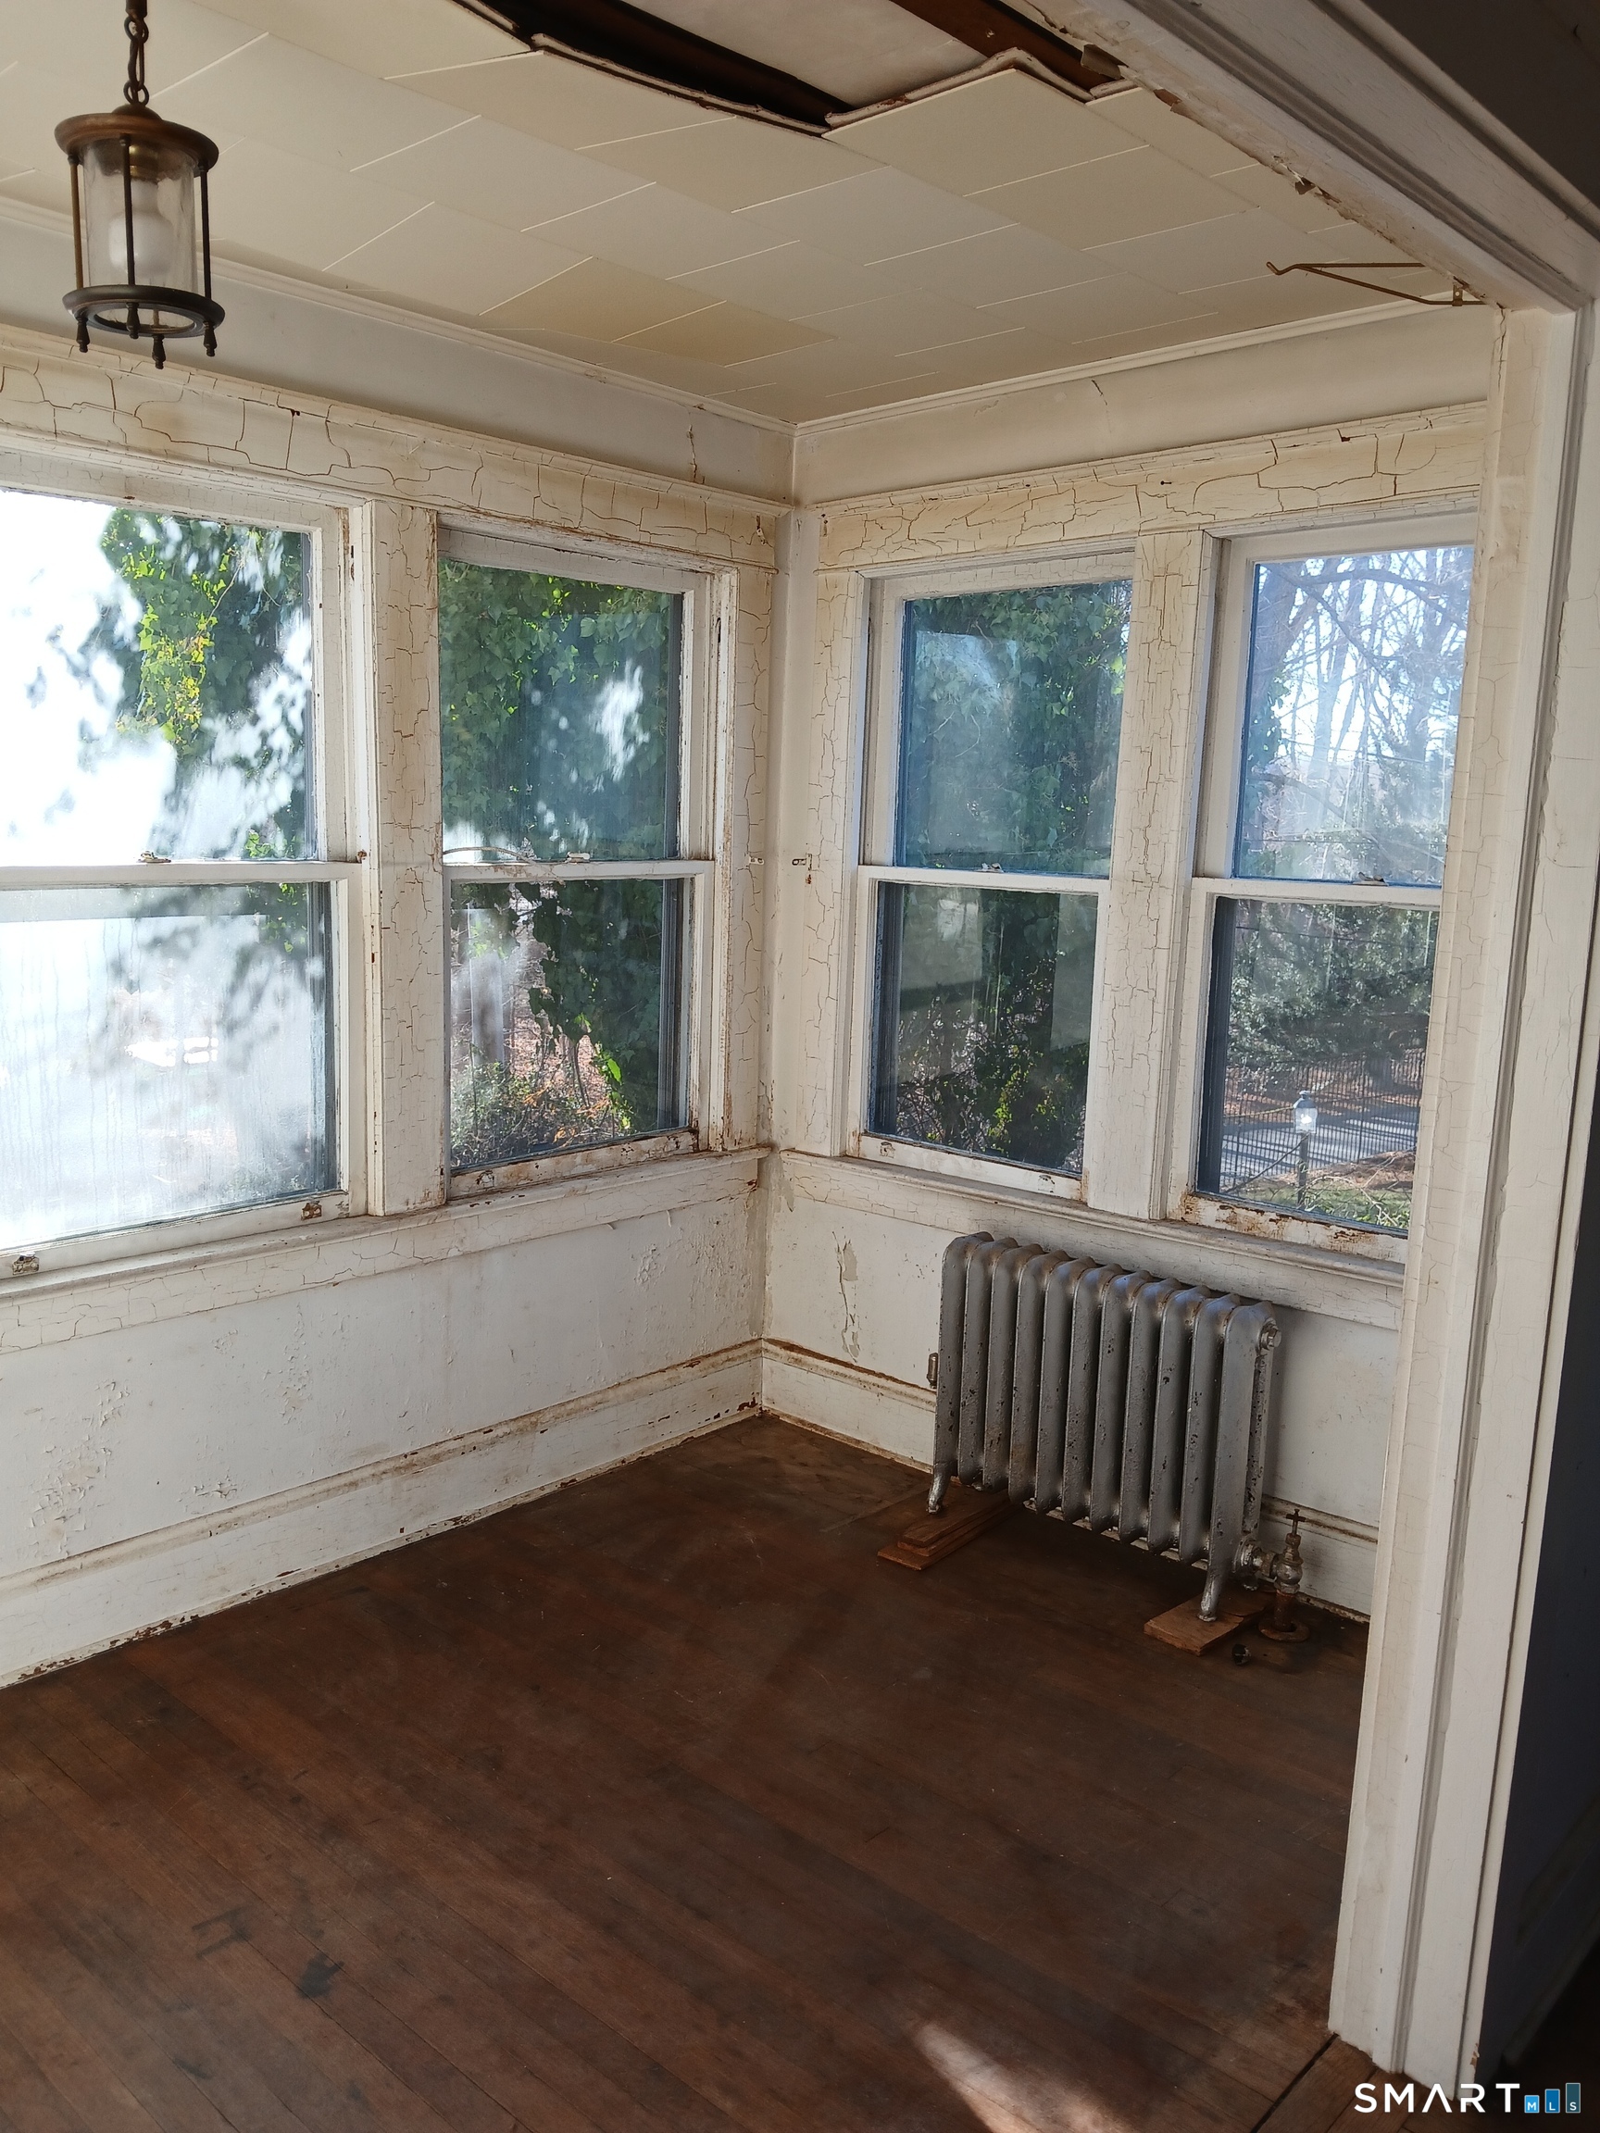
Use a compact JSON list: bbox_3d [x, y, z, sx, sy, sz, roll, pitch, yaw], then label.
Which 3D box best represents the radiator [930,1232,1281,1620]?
[{"bbox_3d":[0.589,0.683,3.175,0.695,0.577,0.190,9,11,41],"label":"radiator"}]

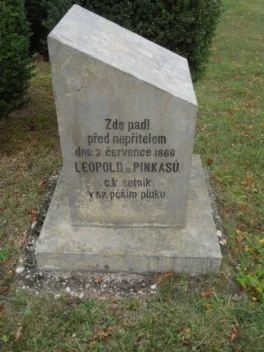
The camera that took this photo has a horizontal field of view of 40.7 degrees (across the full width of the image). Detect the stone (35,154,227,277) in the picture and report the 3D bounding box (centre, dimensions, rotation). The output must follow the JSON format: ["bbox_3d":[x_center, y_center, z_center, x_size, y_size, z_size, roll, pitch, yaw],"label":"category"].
[{"bbox_3d":[-0.005,0.170,2.161,0.930,0.136,0.918,1,37,1],"label":"stone"}]

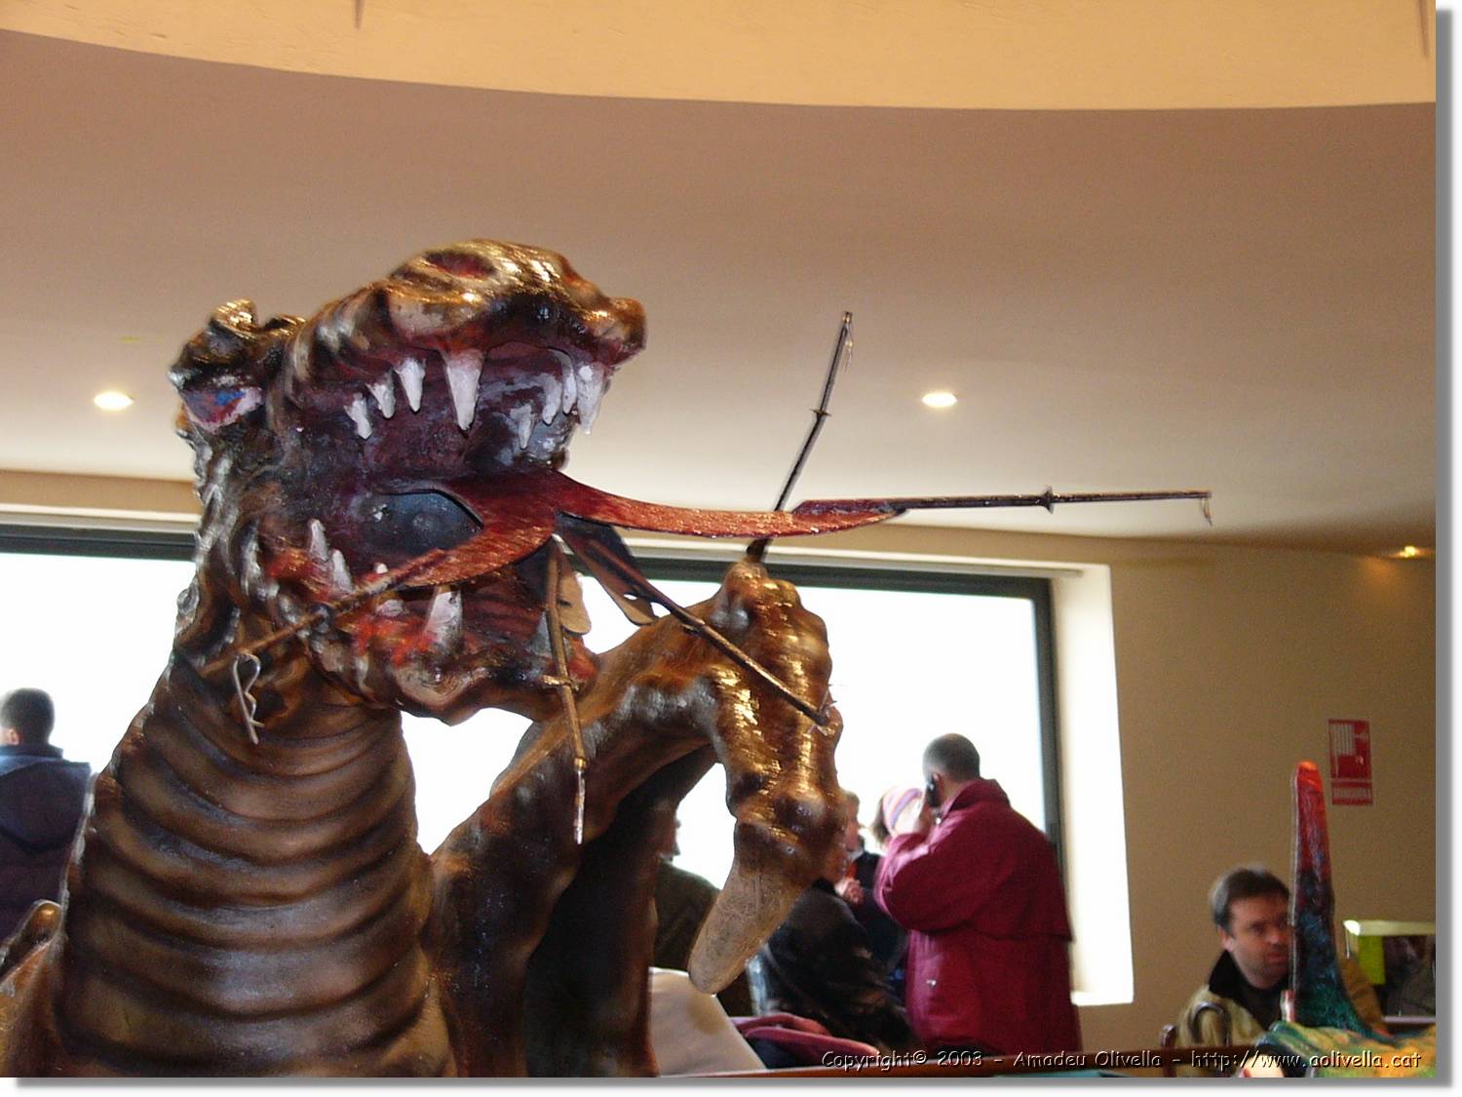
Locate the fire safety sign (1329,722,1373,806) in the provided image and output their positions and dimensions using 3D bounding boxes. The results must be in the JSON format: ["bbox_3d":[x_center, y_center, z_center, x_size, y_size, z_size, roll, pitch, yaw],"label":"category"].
[{"bbox_3d":[2.177,0.753,11.560,0.208,0.297,0.010,3,-9,-36],"label":"fire safety sign"}]

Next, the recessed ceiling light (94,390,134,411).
[{"bbox_3d":[-1.448,-0.345,7.720,0.090,0.030,0.090,-2,-7,0],"label":"recessed ceiling light"}]

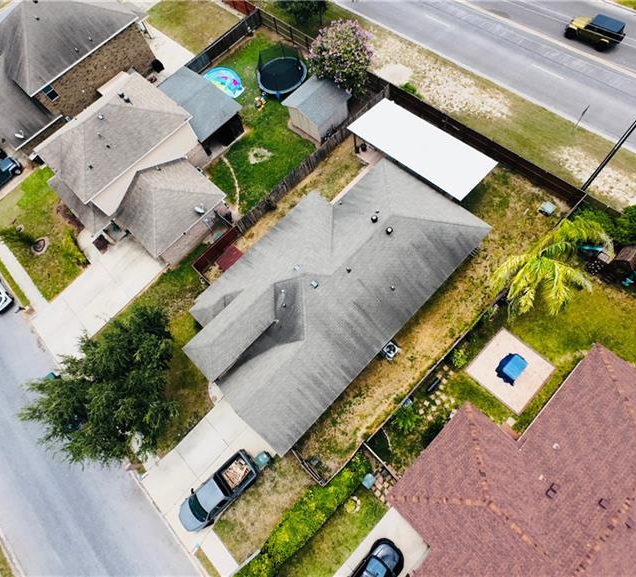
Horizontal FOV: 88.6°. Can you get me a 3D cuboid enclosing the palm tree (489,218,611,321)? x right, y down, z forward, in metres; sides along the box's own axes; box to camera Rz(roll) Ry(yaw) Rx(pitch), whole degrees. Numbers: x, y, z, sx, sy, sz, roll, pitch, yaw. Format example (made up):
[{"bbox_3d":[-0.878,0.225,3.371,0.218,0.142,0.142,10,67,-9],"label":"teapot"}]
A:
[{"bbox_3d":[13.269,-0.894,19.829,6.100,5.700,6.100,-2,70,7],"label":"palm tree"}]

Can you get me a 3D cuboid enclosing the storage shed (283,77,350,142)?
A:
[{"bbox_3d":[-0.004,-16.069,29.148,4.450,3.050,4.300,42,81,18],"label":"storage shed"}]

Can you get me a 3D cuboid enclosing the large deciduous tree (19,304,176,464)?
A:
[{"bbox_3d":[-13.637,5.951,21.207,9.500,6.900,9.500,-2,71,6],"label":"large deciduous tree"}]

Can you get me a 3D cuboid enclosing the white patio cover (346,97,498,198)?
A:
[{"bbox_3d":[7.979,-10.674,26.485,10.800,2.700,4.250,42,81,18],"label":"white patio cover"}]

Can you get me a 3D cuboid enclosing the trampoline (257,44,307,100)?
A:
[{"bbox_3d":[-3.085,-18.783,28.540,4.100,2.200,4.100,-2,70,7],"label":"trampoline"}]

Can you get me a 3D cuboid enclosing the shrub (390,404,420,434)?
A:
[{"bbox_3d":[5.386,8.060,19.998,1.650,1.300,1.650,-2,70,7],"label":"shrub"}]

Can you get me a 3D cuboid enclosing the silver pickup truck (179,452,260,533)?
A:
[{"bbox_3d":[-6.390,13.155,21.118,5.150,1.700,1.880,-42,71,-8],"label":"silver pickup truck"}]

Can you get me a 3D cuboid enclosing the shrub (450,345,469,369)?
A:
[{"bbox_3d":[9.484,4.602,21.890,1.350,1.100,1.350,-2,71,6],"label":"shrub"}]

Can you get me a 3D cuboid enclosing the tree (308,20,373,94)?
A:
[{"bbox_3d":[1.954,-19.996,29.006,5.600,5.400,5.600,-2,71,6],"label":"tree"}]

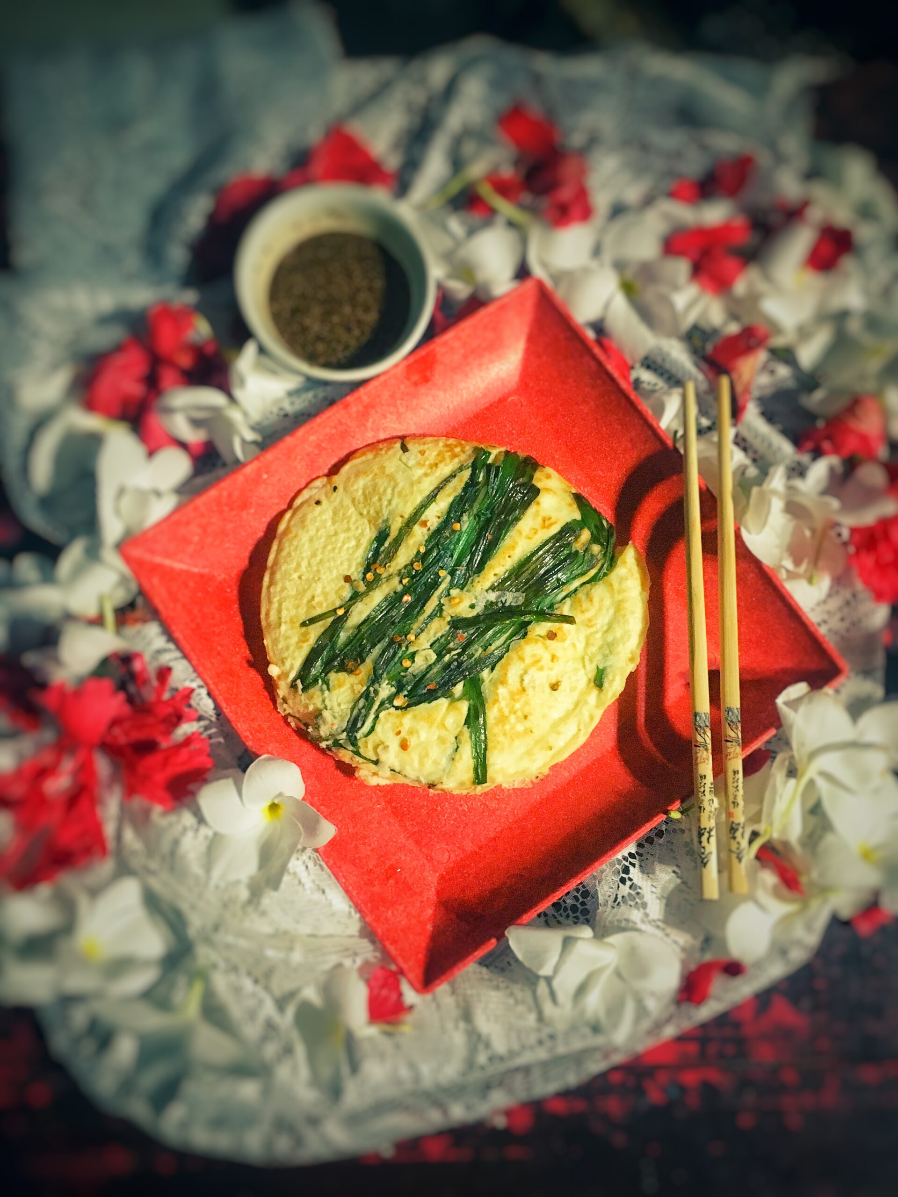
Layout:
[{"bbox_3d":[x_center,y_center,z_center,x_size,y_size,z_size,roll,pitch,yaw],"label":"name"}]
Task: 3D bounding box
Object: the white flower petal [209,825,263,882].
[{"bbox_3d":[-0.093,0.112,0.440,0.019,0.016,0.026,44,80,7],"label":"white flower petal"}]

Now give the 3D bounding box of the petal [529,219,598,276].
[{"bbox_3d":[0.056,-0.176,0.502,0.034,0.015,0.028,0,79,-2],"label":"petal"}]

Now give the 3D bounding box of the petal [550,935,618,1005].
[{"bbox_3d":[0.058,0.161,0.434,0.027,0.015,0.031,15,79,1],"label":"petal"}]

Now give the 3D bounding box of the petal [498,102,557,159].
[{"bbox_3d":[0.040,-0.238,0.512,0.030,0.015,0.025,30,79,4],"label":"petal"}]

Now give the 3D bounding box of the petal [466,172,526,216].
[{"bbox_3d":[0.024,-0.208,0.515,0.030,0.013,0.020,-22,80,-7],"label":"petal"}]

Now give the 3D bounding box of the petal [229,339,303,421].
[{"bbox_3d":[-0.091,-0.109,0.499,0.037,0.020,0.043,0,77,-1],"label":"petal"}]

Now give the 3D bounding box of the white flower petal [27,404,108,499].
[{"bbox_3d":[-0.179,-0.069,0.472,0.034,0.018,0.043,15,79,1],"label":"white flower petal"}]

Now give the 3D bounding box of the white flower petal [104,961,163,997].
[{"bbox_3d":[-0.135,0.162,0.428,0.024,0.013,0.013,-14,79,-5],"label":"white flower petal"}]

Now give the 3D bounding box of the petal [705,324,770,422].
[{"bbox_3d":[0.141,-0.111,0.492,0.028,0.020,0.046,10,79,0],"label":"petal"}]

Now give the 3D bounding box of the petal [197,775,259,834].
[{"bbox_3d":[-0.095,0.089,0.433,0.027,0.012,0.022,5,78,-1],"label":"petal"}]

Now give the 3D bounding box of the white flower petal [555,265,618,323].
[{"bbox_3d":[0.068,-0.151,0.497,0.031,0.014,0.031,0,79,-2],"label":"white flower petal"}]

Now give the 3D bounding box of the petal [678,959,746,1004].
[{"bbox_3d":[0.115,0.168,0.438,0.032,0.012,0.016,-18,79,-6],"label":"petal"}]

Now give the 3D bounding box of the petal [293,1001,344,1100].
[{"bbox_3d":[-0.056,0.194,0.431,0.019,0.014,0.040,-8,78,-3],"label":"petal"}]

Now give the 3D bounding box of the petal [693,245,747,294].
[{"bbox_3d":[0.140,-0.170,0.517,0.028,0.013,0.027,0,77,-1],"label":"petal"}]

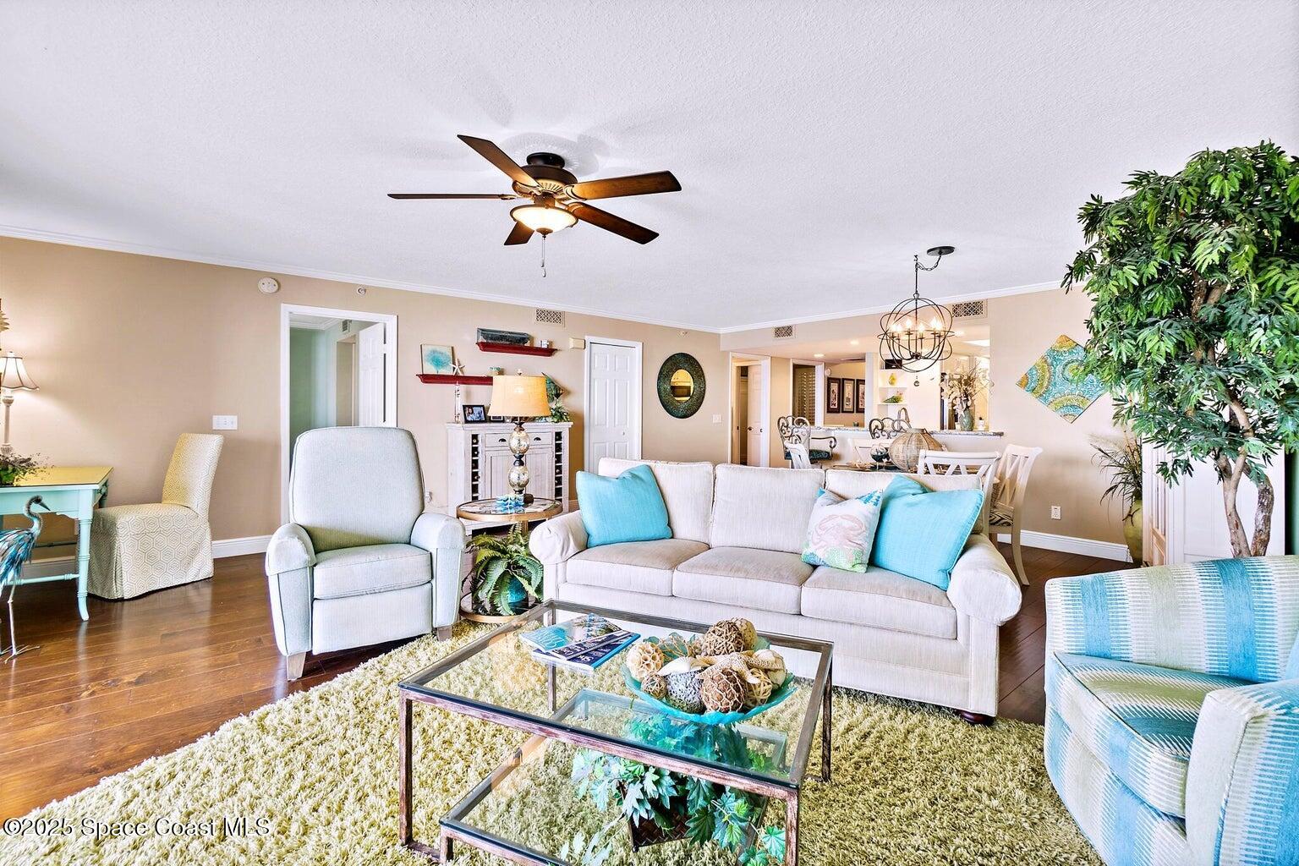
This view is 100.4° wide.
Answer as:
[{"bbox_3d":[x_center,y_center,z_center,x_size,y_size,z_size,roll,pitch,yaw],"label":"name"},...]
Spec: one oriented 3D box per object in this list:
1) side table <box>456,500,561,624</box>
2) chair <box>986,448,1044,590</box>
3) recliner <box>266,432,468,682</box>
[{"bbox_3d":[-0.841,0.751,3.292,0.620,0.610,0.620,1,2,0],"label":"side table"},{"bbox_3d":[2.496,0.584,4.078,0.550,0.980,0.470,1,3,12],"label":"chair"},{"bbox_3d":[-1.539,0.528,2.918,0.840,1.070,0.920,-1,2,-35],"label":"recliner"}]

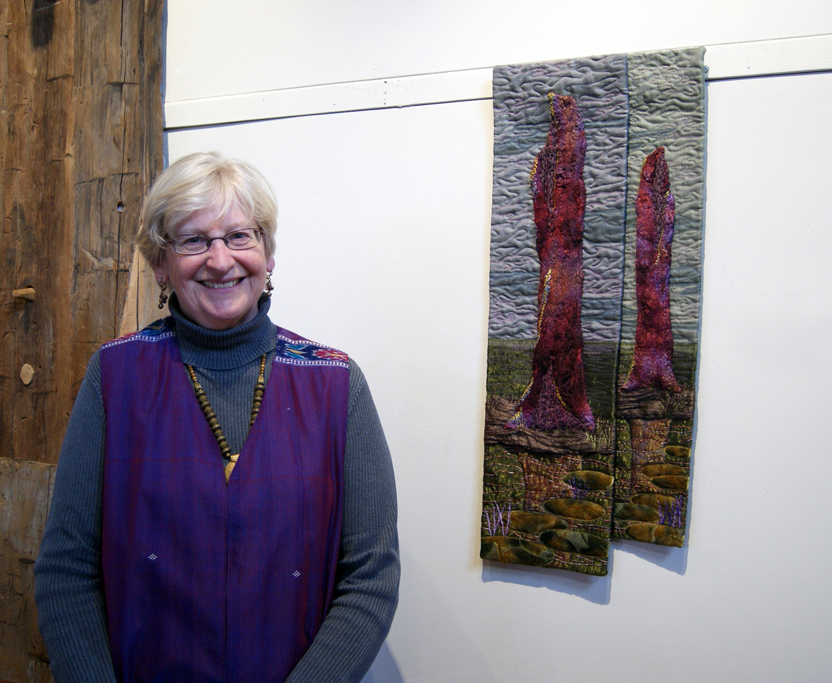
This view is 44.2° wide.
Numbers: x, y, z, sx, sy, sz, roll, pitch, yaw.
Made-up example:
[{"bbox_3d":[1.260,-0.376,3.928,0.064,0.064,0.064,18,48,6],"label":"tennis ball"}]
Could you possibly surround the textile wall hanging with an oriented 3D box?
[{"bbox_3d":[0.261,-0.040,1.540,0.324,0.769,0.035,2,0,28],"label":"textile wall hanging"}]

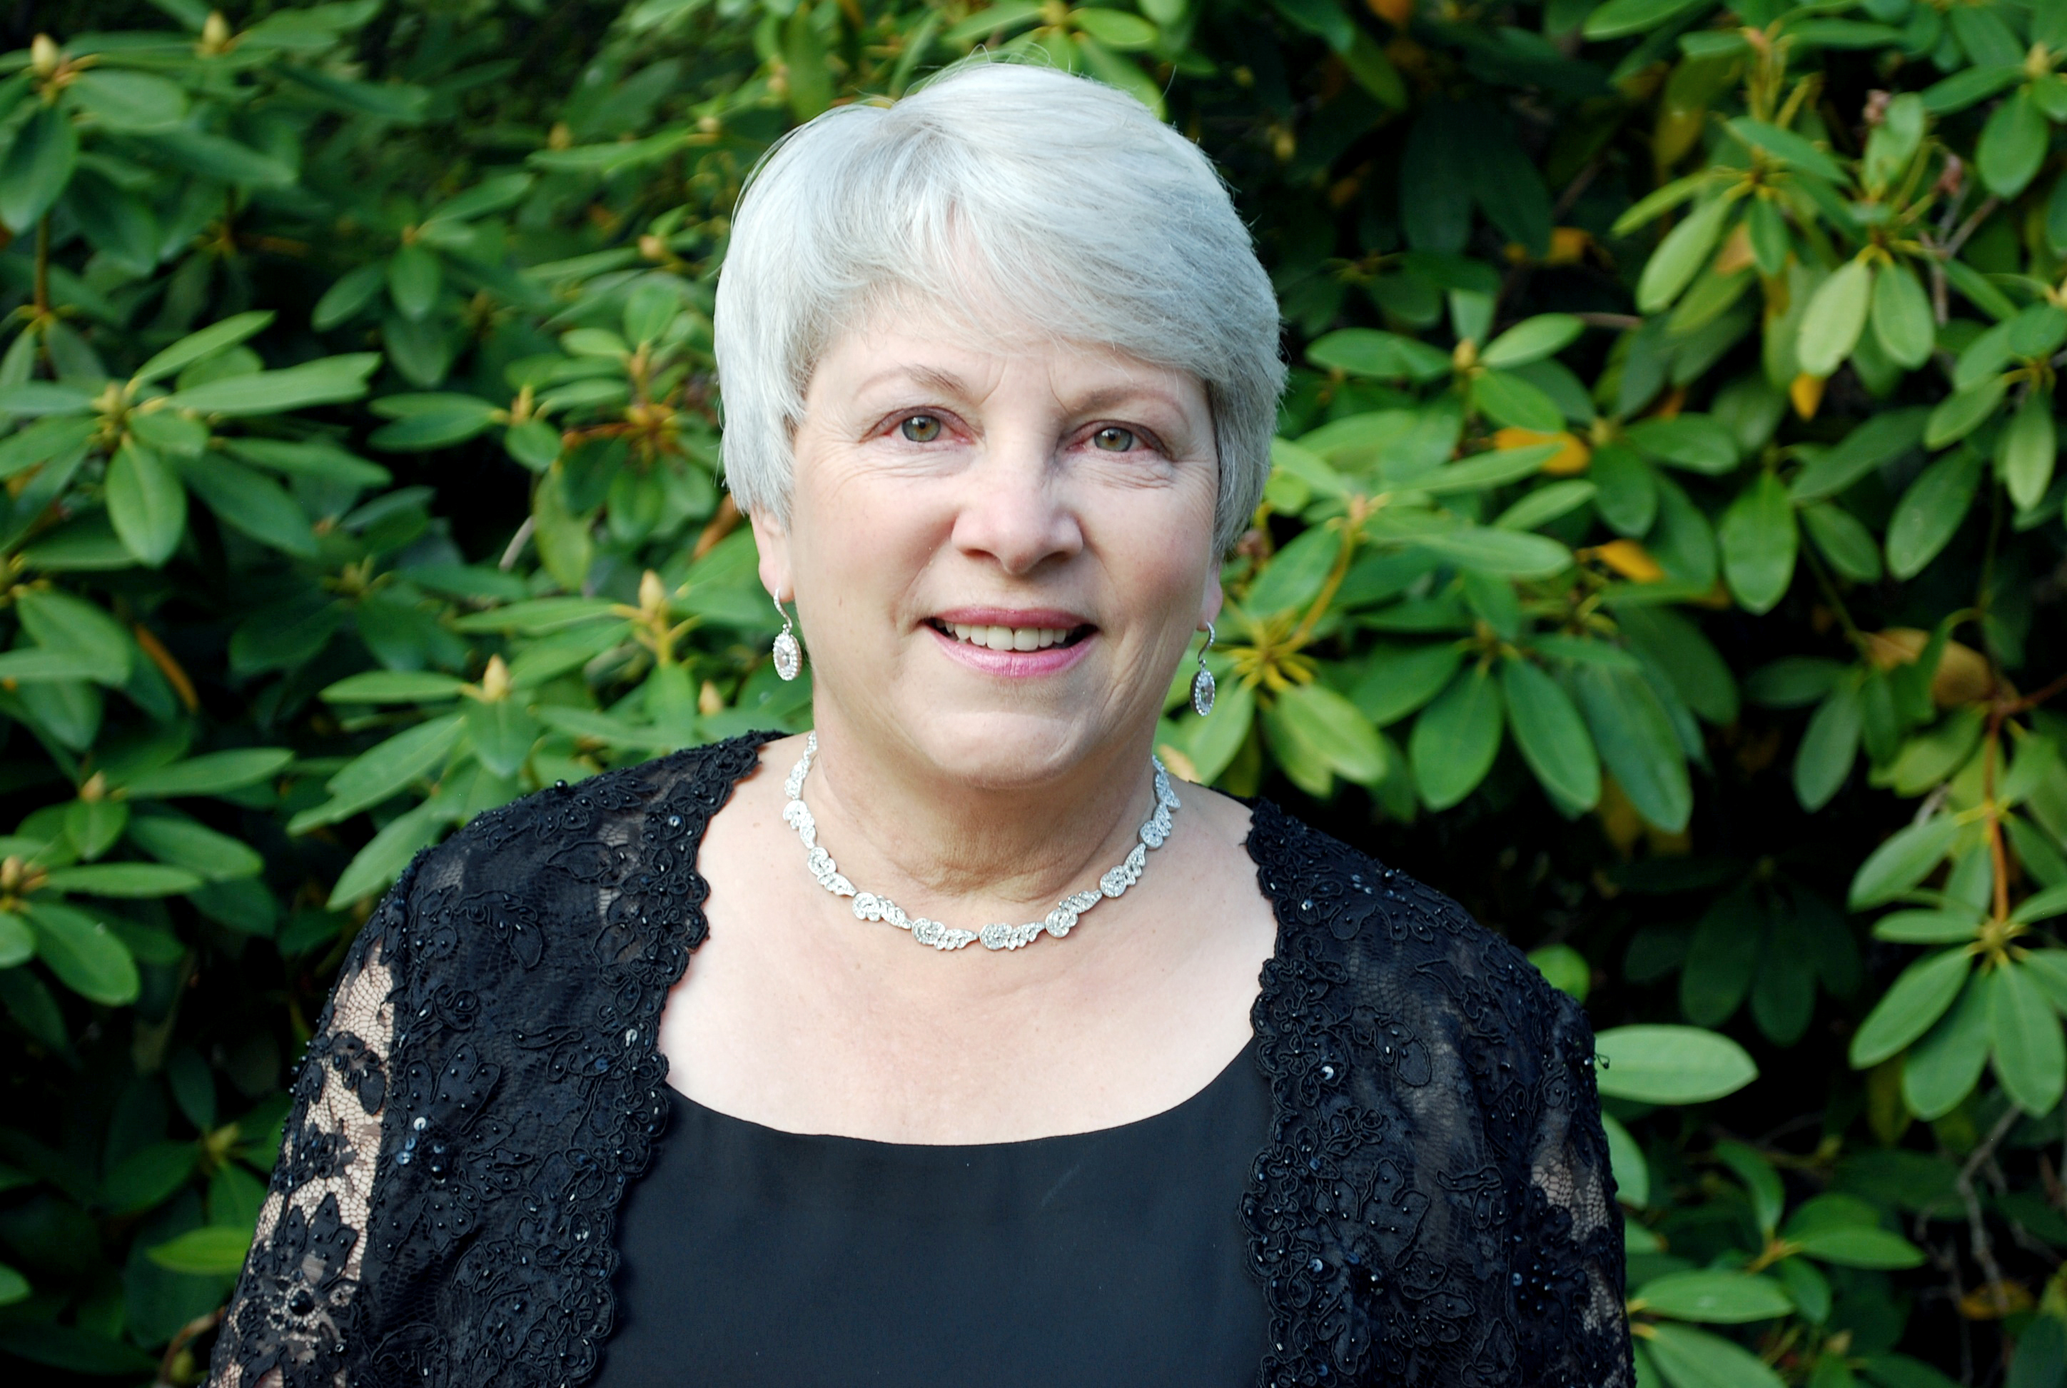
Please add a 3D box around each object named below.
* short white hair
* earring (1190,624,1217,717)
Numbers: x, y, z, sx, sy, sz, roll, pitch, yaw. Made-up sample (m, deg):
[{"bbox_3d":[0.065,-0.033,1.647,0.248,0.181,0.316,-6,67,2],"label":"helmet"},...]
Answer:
[{"bbox_3d":[-0.012,-0.120,1.445,0.190,0.185,0.215,3,-3,-6],"label":"short white hair"},{"bbox_3d":[0.057,-0.008,1.435,0.008,0.032,0.010,1,0,44],"label":"earring"}]

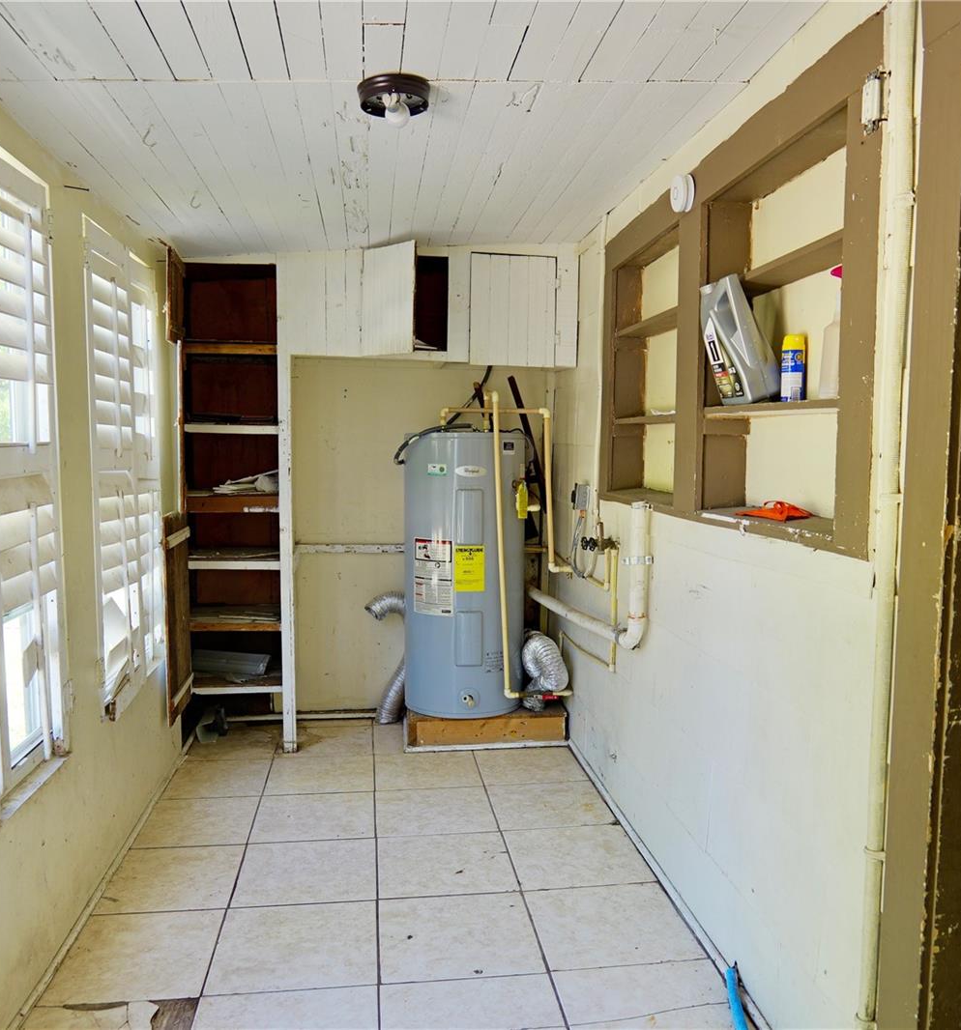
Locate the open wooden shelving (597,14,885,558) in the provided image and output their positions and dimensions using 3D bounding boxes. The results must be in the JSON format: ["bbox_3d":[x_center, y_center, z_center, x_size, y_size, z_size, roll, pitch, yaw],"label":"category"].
[{"bbox_3d":[0.634,-0.461,2.383,0.150,0.935,1.790,0,5,-7],"label":"open wooden shelving"}]

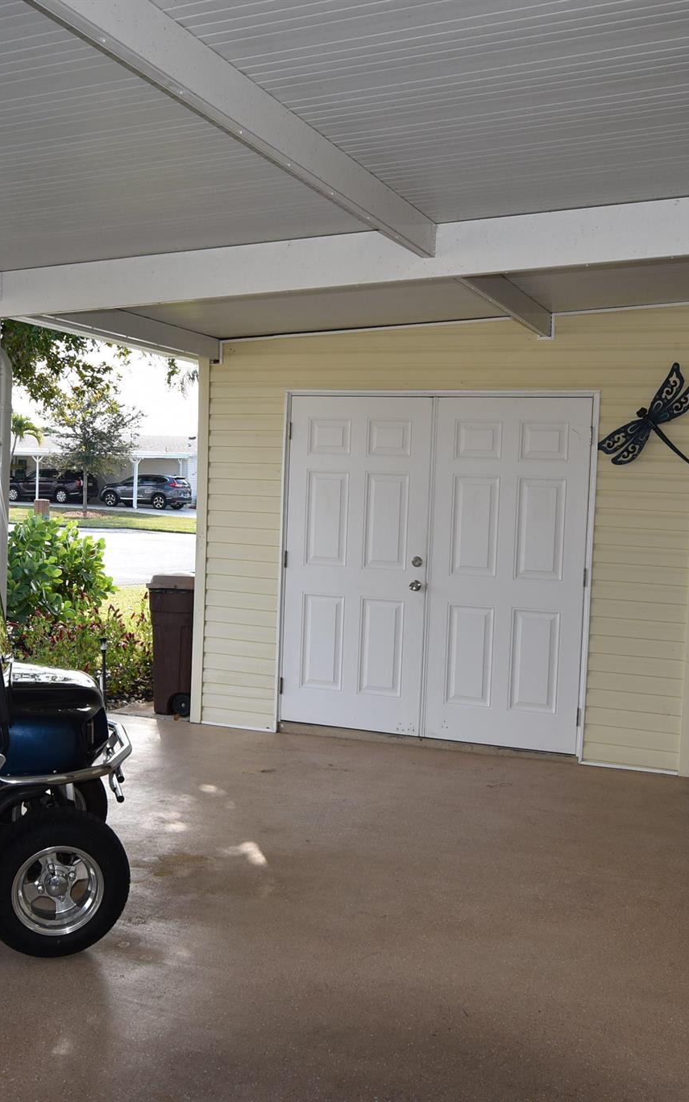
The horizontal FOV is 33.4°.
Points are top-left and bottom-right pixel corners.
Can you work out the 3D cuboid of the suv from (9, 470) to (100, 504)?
[{"bbox_3d":[-15.100,-3.260,58.500,4.900,1.760,1.950,3,3,20],"label":"suv"}]

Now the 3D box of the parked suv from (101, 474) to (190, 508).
[{"bbox_3d":[-10.000,-2.940,57.400,4.600,1.680,1.860,3,3,20],"label":"parked suv"}]

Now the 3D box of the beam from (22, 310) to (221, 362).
[{"bbox_3d":[-1.208,-1.221,6.217,0.070,0.150,2.160,4,3,22],"label":"beam"}]

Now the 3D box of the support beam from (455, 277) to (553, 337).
[{"bbox_3d":[0.745,-1.234,5.440,0.055,0.140,2.150,4,3,22],"label":"support beam"}]

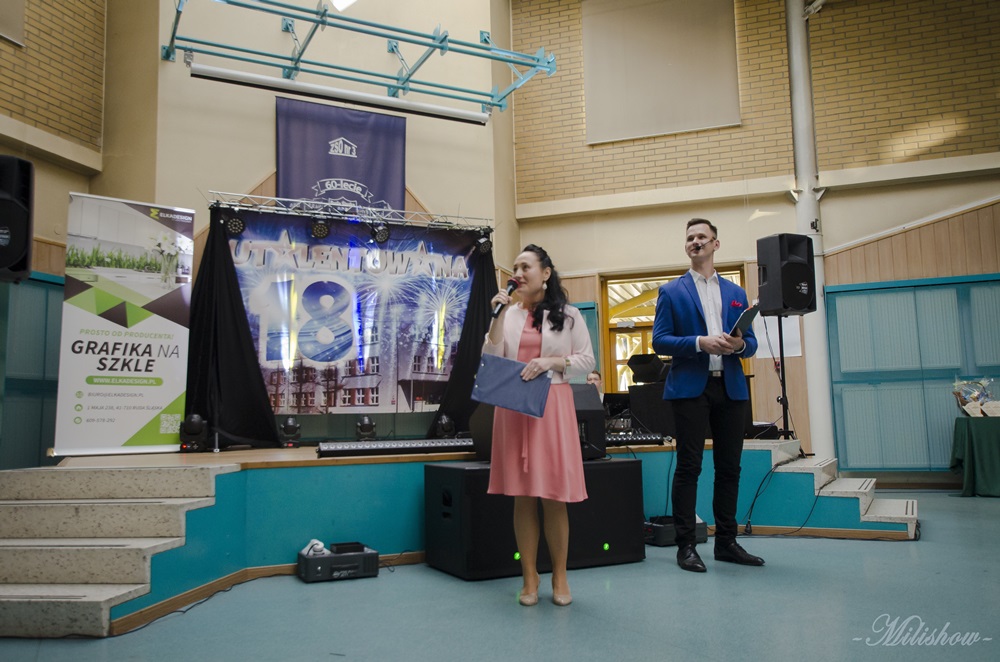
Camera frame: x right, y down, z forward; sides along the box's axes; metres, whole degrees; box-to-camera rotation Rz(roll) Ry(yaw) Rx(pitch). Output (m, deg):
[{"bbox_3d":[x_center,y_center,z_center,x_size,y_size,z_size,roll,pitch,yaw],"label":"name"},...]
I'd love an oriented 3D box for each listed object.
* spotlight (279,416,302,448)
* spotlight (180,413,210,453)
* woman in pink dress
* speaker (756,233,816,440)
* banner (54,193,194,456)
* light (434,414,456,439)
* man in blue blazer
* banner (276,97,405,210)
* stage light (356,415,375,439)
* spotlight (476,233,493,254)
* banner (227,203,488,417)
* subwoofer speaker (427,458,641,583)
[{"bbox_3d":[-1.938,0.929,7.691,0.200,0.300,0.190,2,-7,-28],"label":"spotlight"},{"bbox_3d":[-2.584,0.858,7.011,0.230,0.320,0.200,2,-7,-28],"label":"spotlight"},{"bbox_3d":[0.168,0.393,3.779,0.500,1.594,0.400,-3,-6,16],"label":"woman in pink dress"},{"bbox_3d":[2.342,0.068,6.787,0.460,1.761,0.460,0,-6,-10],"label":"speaker"},{"bbox_3d":[-3.072,-0.045,6.896,1.043,2.110,0.120,4,-8,-39],"label":"banner"},{"bbox_3d":[-0.547,0.980,8.429,0.200,0.300,0.190,2,-7,-28],"label":"light"},{"bbox_3d":[1.107,0.312,4.601,0.580,1.894,0.420,-1,-6,0],"label":"man in blue blazer"},{"bbox_3d":[-1.662,-1.608,8.827,1.432,1.600,0.050,2,-7,-28],"label":"banner"},{"bbox_3d":[-1.290,0.953,8.035,0.200,0.300,0.190,2,-7,-28],"label":"stage light"},{"bbox_3d":[-0.166,-0.939,8.920,0.180,0.240,0.200,1,-7,-17],"label":"spotlight"},{"bbox_3d":[-1.372,-0.172,8.354,2.800,1.990,0.050,2,-7,-28],"label":"banner"},{"bbox_3d":[0.181,1.021,4.710,1.092,0.545,0.620,2,-7,-26],"label":"subwoofer speaker"}]

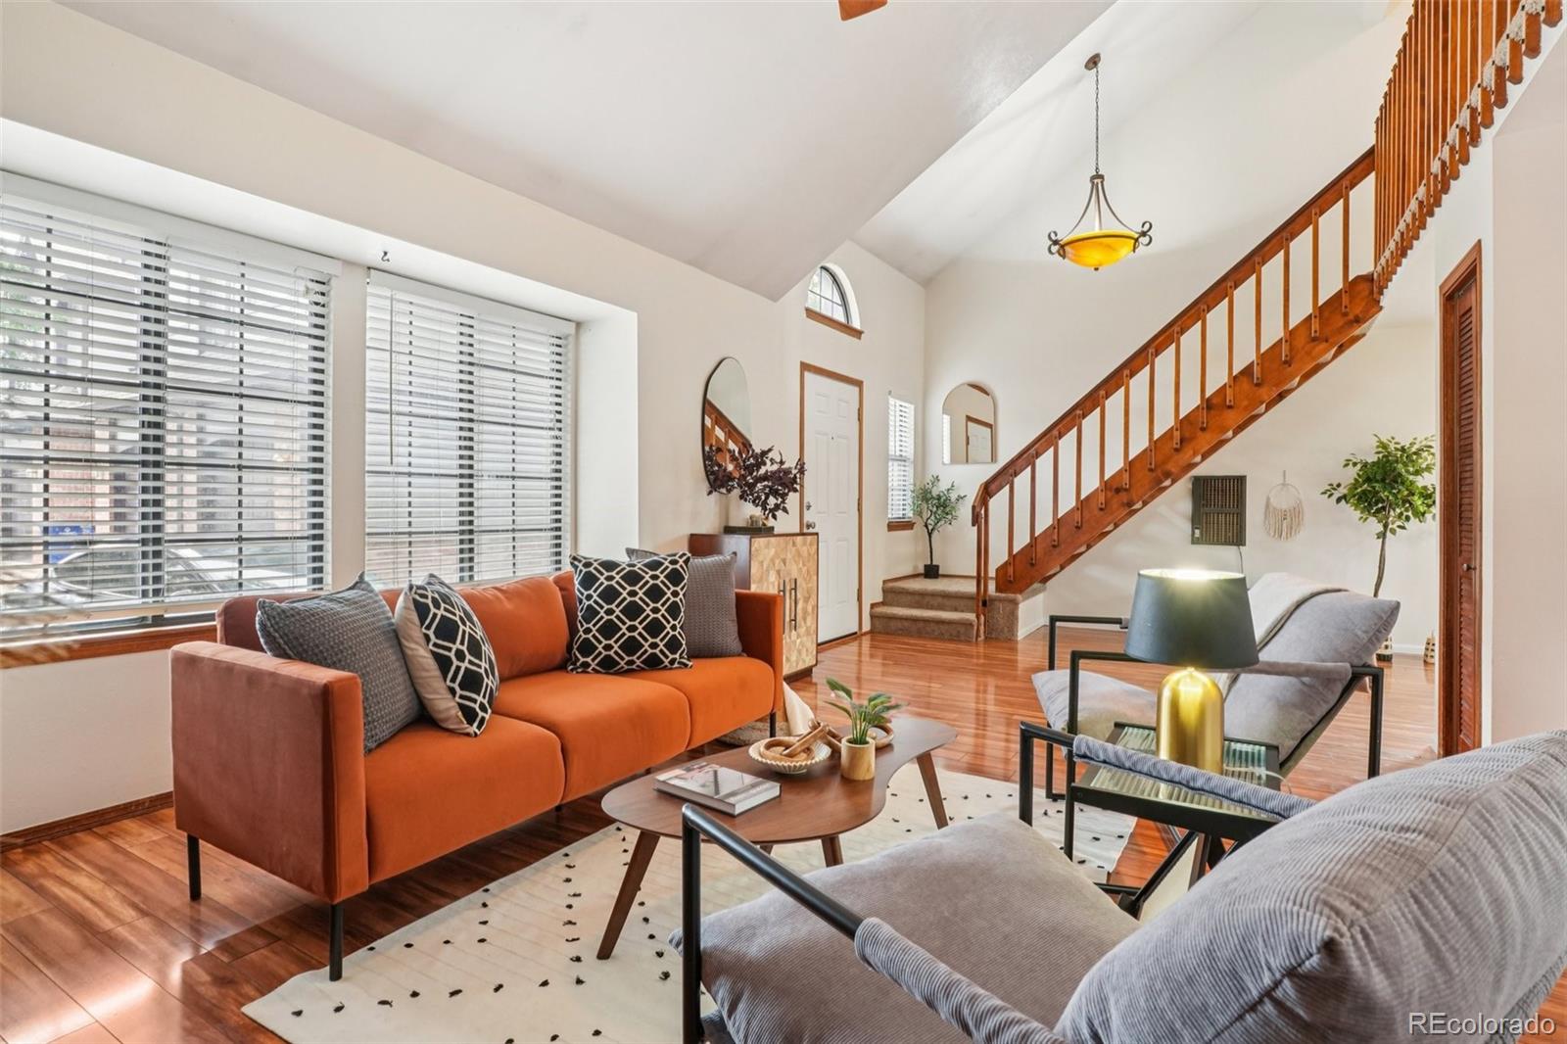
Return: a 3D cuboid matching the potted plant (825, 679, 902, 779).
[{"bbox_3d":[0.192,0.492,1.671,0.162,0.235,0.162,-1,1,0],"label":"potted plant"}]

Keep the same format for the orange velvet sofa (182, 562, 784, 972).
[{"bbox_3d":[-0.847,0.596,2.538,0.817,0.804,1.905,0,1,30],"label":"orange velvet sofa"}]

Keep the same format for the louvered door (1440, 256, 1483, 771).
[{"bbox_3d":[2.593,0.005,2.636,0.080,1.957,0.664,0,1,35],"label":"louvered door"}]

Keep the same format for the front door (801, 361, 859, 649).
[{"bbox_3d":[0.378,-0.103,5.428,0.090,2.086,0.924,0,1,35],"label":"front door"}]

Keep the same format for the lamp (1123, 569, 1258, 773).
[{"bbox_3d":[0.836,0.315,1.430,0.276,0.412,0.276,0,1,35],"label":"lamp"}]

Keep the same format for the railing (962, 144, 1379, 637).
[{"bbox_3d":[2.820,-0.692,5.236,2.499,3.254,0.979,0,1,35],"label":"railing"}]

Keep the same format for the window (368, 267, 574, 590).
[{"bbox_3d":[-1.527,-0.381,3.522,0.100,1.484,1.100,0,1,35],"label":"window"}]

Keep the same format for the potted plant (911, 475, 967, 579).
[{"bbox_3d":[1.458,0.041,6.579,0.464,0.963,0.439,0,1,35],"label":"potted plant"}]

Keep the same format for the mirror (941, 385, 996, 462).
[{"bbox_3d":[1.766,-0.927,6.597,0.524,0.773,0.030,0,1,35],"label":"mirror"}]

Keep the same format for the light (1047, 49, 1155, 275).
[{"bbox_3d":[2.119,-2.418,4.680,0.650,1.464,0.650,0,1,35],"label":"light"}]

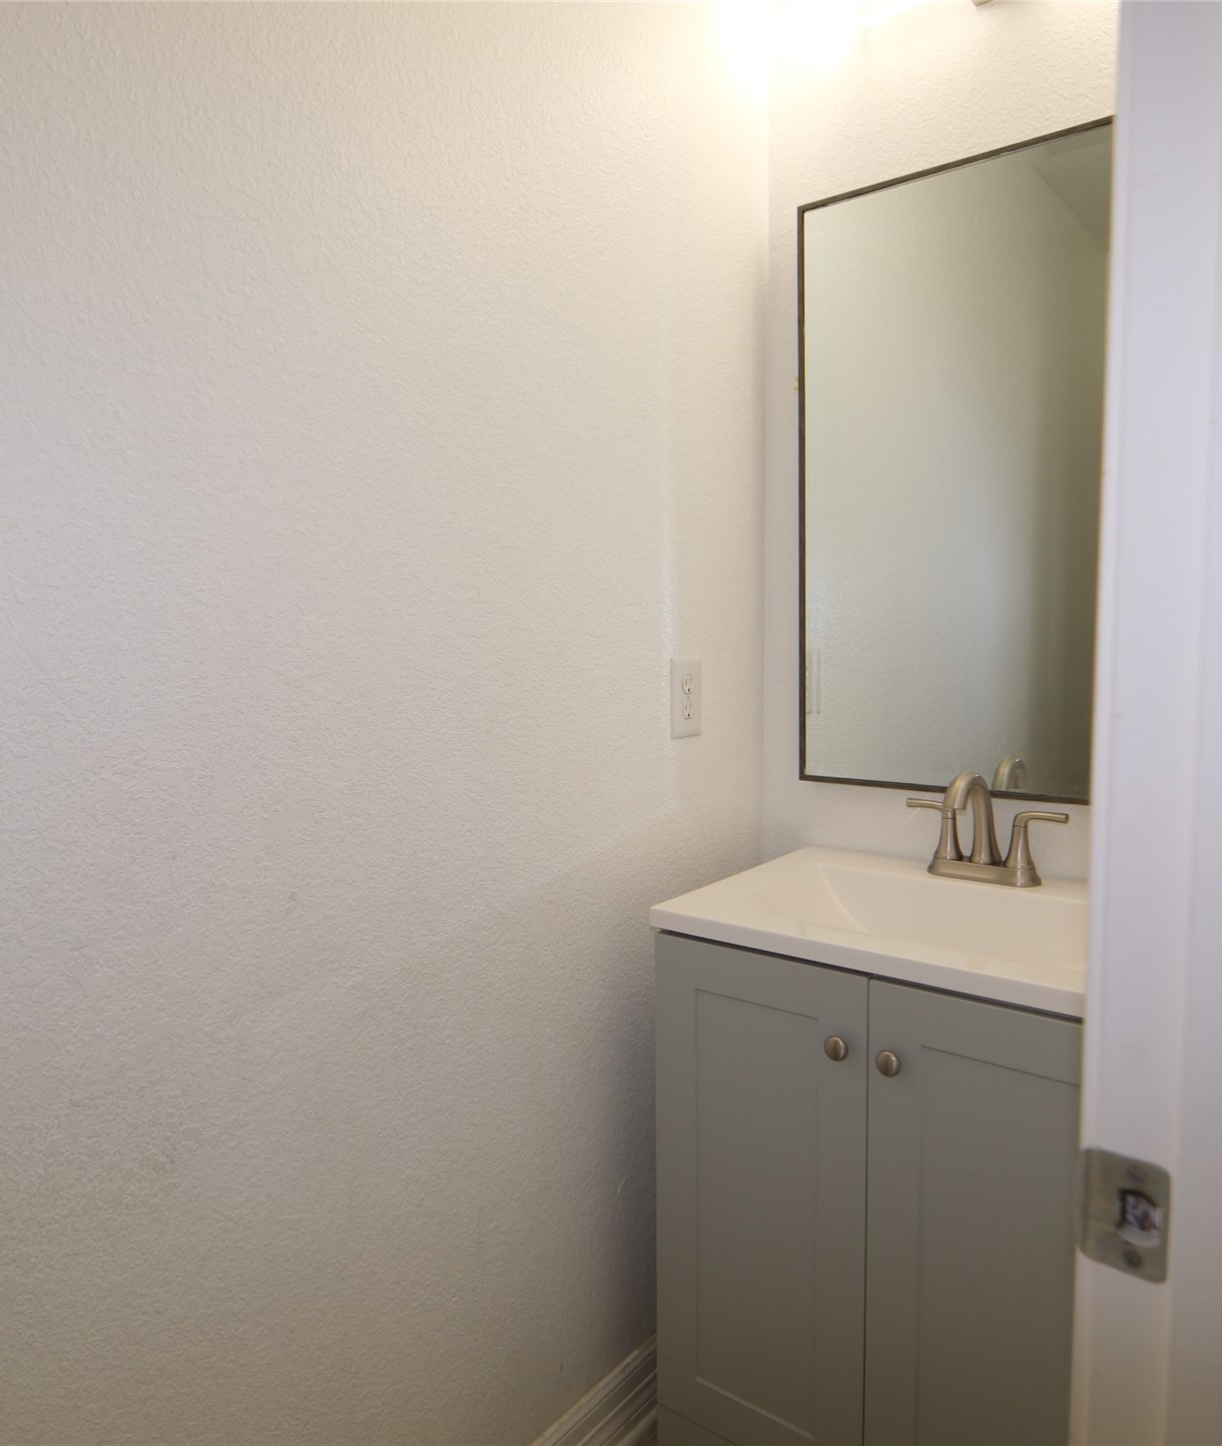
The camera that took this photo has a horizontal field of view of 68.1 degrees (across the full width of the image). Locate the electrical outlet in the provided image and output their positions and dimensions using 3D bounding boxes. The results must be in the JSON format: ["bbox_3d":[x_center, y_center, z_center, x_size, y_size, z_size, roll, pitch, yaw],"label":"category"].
[{"bbox_3d":[0.116,-0.037,1.358,0.008,0.115,0.071,3,5,37],"label":"electrical outlet"}]

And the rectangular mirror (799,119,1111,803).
[{"bbox_3d":[0.559,-0.352,1.308,0.612,0.920,0.022,3,5,37],"label":"rectangular mirror"}]

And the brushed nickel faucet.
[{"bbox_3d":[0.507,0.148,1.268,0.224,0.160,0.165,3,5,37],"label":"brushed nickel faucet"}]

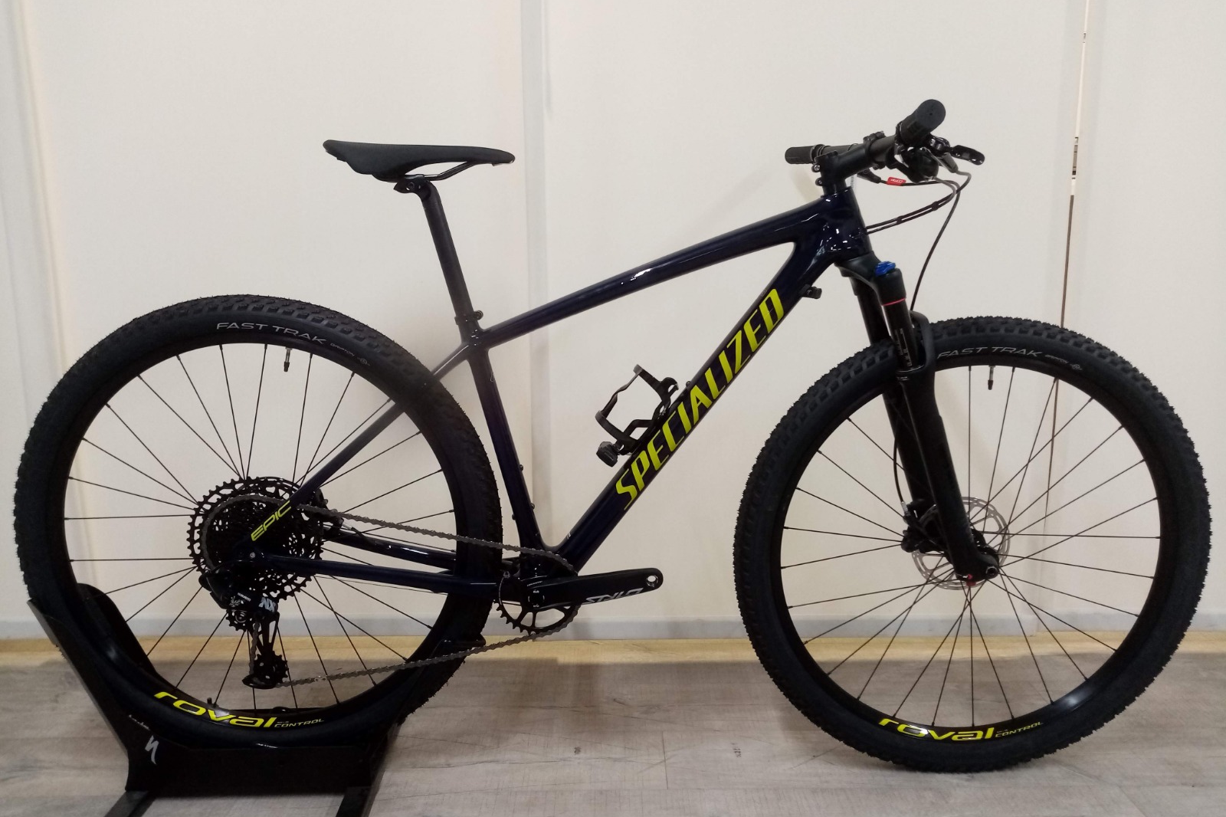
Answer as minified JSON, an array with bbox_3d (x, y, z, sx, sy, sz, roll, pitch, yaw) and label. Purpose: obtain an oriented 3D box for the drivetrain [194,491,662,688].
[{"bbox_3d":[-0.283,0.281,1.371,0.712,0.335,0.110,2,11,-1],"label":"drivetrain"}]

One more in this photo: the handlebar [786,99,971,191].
[{"bbox_3d":[0.364,-0.364,1.318,0.125,0.085,0.725,2,11,-1],"label":"handlebar"}]

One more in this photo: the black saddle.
[{"bbox_3d":[-0.276,-0.350,1.310,0.274,0.058,0.145,2,11,-1],"label":"black saddle"}]

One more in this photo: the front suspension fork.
[{"bbox_3d":[0.455,0.016,1.391,0.107,0.520,0.165,-17,10,2],"label":"front suspension fork"}]

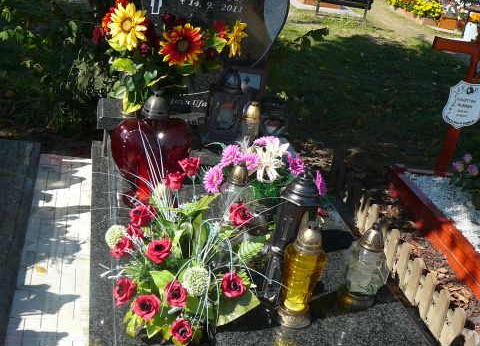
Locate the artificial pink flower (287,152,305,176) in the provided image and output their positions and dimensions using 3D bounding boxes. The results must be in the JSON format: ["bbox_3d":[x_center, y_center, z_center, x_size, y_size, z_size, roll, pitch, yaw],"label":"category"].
[{"bbox_3d":[0.208,-0.036,2.431,0.064,0.083,0.050,-6,28,-34],"label":"artificial pink flower"}]

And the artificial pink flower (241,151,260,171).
[{"bbox_3d":[0.039,-0.043,2.390,0.070,0.070,0.050,5,24,-14],"label":"artificial pink flower"}]

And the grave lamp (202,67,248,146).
[{"bbox_3d":[-0.044,-0.328,3.138,0.179,0.369,0.179,5,24,-14],"label":"grave lamp"}]

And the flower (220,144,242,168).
[{"bbox_3d":[-0.032,-0.066,2.429,0.075,0.079,0.050,9,23,-4],"label":"flower"}]

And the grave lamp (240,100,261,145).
[{"bbox_3d":[0.072,-0.247,3.194,0.089,0.219,0.089,5,24,-14],"label":"grave lamp"}]

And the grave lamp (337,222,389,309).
[{"bbox_3d":[0.398,0.283,2.022,0.141,0.286,0.141,5,24,-14],"label":"grave lamp"}]

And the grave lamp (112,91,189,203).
[{"bbox_3d":[-0.349,-0.091,2.501,0.305,0.471,0.189,5,24,-14],"label":"grave lamp"}]

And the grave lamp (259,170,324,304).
[{"bbox_3d":[0.141,0.197,1.879,0.116,0.463,0.116,5,24,-14],"label":"grave lamp"}]

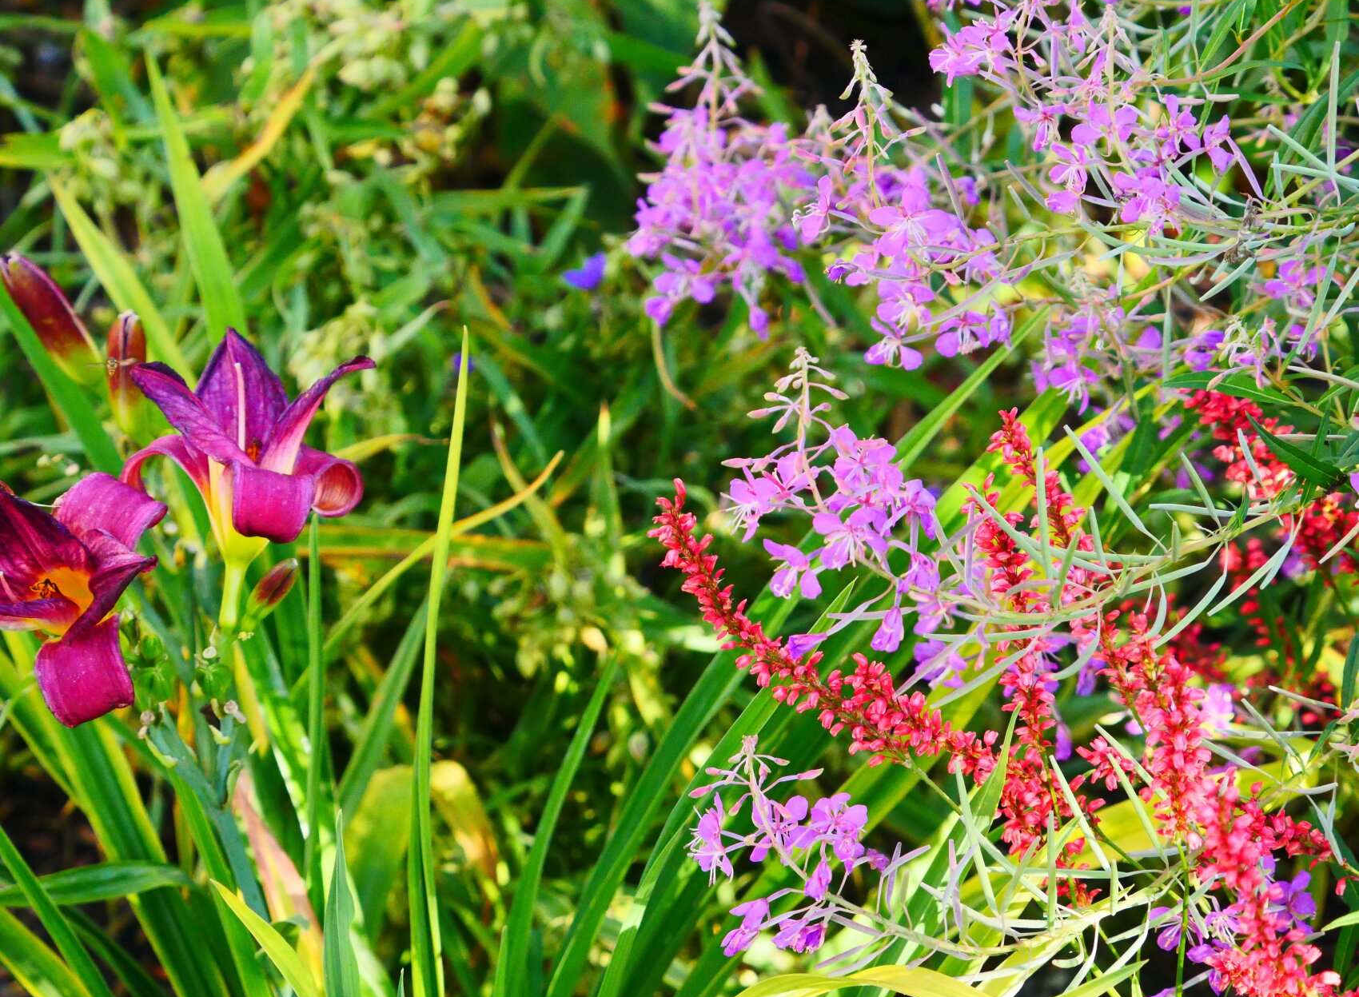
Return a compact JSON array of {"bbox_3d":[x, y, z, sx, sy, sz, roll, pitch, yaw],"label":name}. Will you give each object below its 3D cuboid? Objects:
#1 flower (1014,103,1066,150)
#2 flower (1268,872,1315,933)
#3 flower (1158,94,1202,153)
[{"bbox_3d":[0.168,-0.173,2.120,0.025,0.022,0.016,-1,21,-3],"label":"flower"},{"bbox_3d":[0.245,0.161,1.820,0.023,0.023,0.015,12,22,33],"label":"flower"},{"bbox_3d":[0.203,-0.152,1.850,0.015,0.022,0.022,10,21,28],"label":"flower"}]

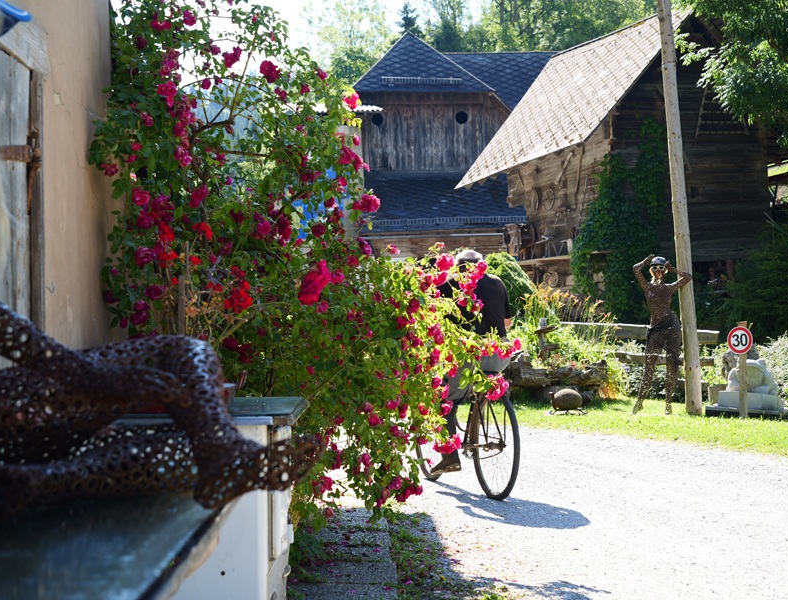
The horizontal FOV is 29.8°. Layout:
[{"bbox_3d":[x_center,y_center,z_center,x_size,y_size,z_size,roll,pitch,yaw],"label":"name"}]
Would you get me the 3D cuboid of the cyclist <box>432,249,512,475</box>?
[{"bbox_3d":[0.510,0.425,10.000,0.530,1.550,0.800,0,0,-21],"label":"cyclist"}]

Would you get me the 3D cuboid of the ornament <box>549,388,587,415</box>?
[{"bbox_3d":[1.920,1.125,16.400,0.420,0.290,0.300,0,0,-3],"label":"ornament"}]

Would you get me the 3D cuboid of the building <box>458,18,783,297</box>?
[{"bbox_3d":[6.650,-3.350,43.000,6.100,8.500,11.500,0,0,-10],"label":"building"}]

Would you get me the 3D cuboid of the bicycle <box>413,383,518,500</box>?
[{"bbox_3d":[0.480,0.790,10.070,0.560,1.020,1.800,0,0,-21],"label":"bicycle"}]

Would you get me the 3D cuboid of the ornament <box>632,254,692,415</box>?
[{"bbox_3d":[2.990,0.385,16.500,0.660,1.790,0.450,0,0,12],"label":"ornament"}]

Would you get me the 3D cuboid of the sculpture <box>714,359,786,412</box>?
[{"bbox_3d":[4.040,0.970,16.800,0.800,0.620,0.520,0,0,20],"label":"sculpture"}]

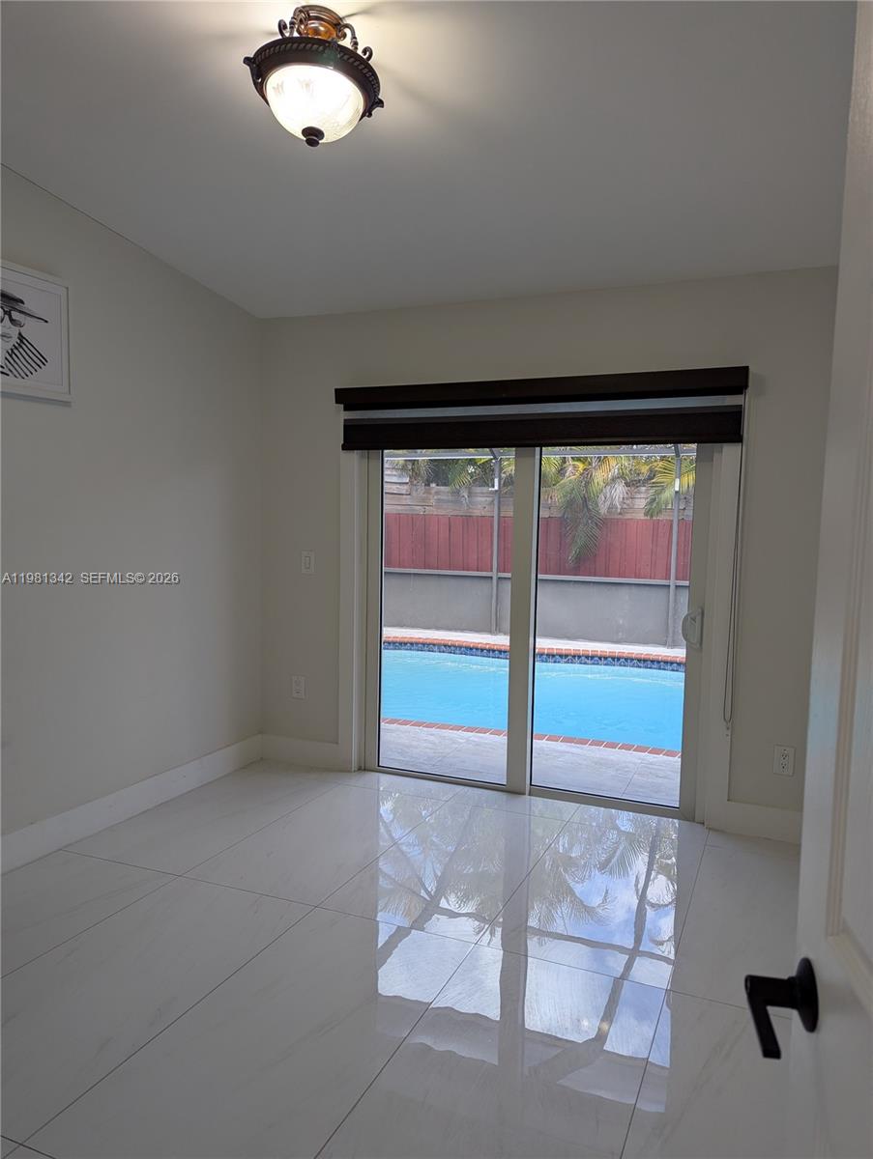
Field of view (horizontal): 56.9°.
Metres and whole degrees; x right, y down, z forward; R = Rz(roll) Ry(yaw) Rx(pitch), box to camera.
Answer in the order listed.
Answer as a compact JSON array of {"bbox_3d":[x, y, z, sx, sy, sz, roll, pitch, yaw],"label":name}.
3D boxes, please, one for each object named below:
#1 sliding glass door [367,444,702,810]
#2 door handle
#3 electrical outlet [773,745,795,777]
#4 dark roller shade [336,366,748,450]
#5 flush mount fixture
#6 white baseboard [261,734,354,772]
[{"bbox_3d":[0.461,0.129,4.067,1.789,1.930,0.100,3,4,23],"label":"sliding glass door"},{"bbox_3d":[0.324,0.399,0.747,0.063,0.066,0.127,2,4,11],"label":"door handle"},{"bbox_3d":[1.526,0.794,3.524,0.077,0.124,0.008,3,4,23],"label":"electrical outlet"},{"bbox_3d":[0.415,-0.792,3.847,2.000,0.320,0.090,3,4,23],"label":"dark roller shade"},{"bbox_3d":[-0.312,-1.302,2.103,0.355,0.325,0.355,3,-2,0],"label":"flush mount fixture"},{"bbox_3d":[-0.740,0.970,4.509,0.560,0.140,0.016,3,4,23],"label":"white baseboard"}]

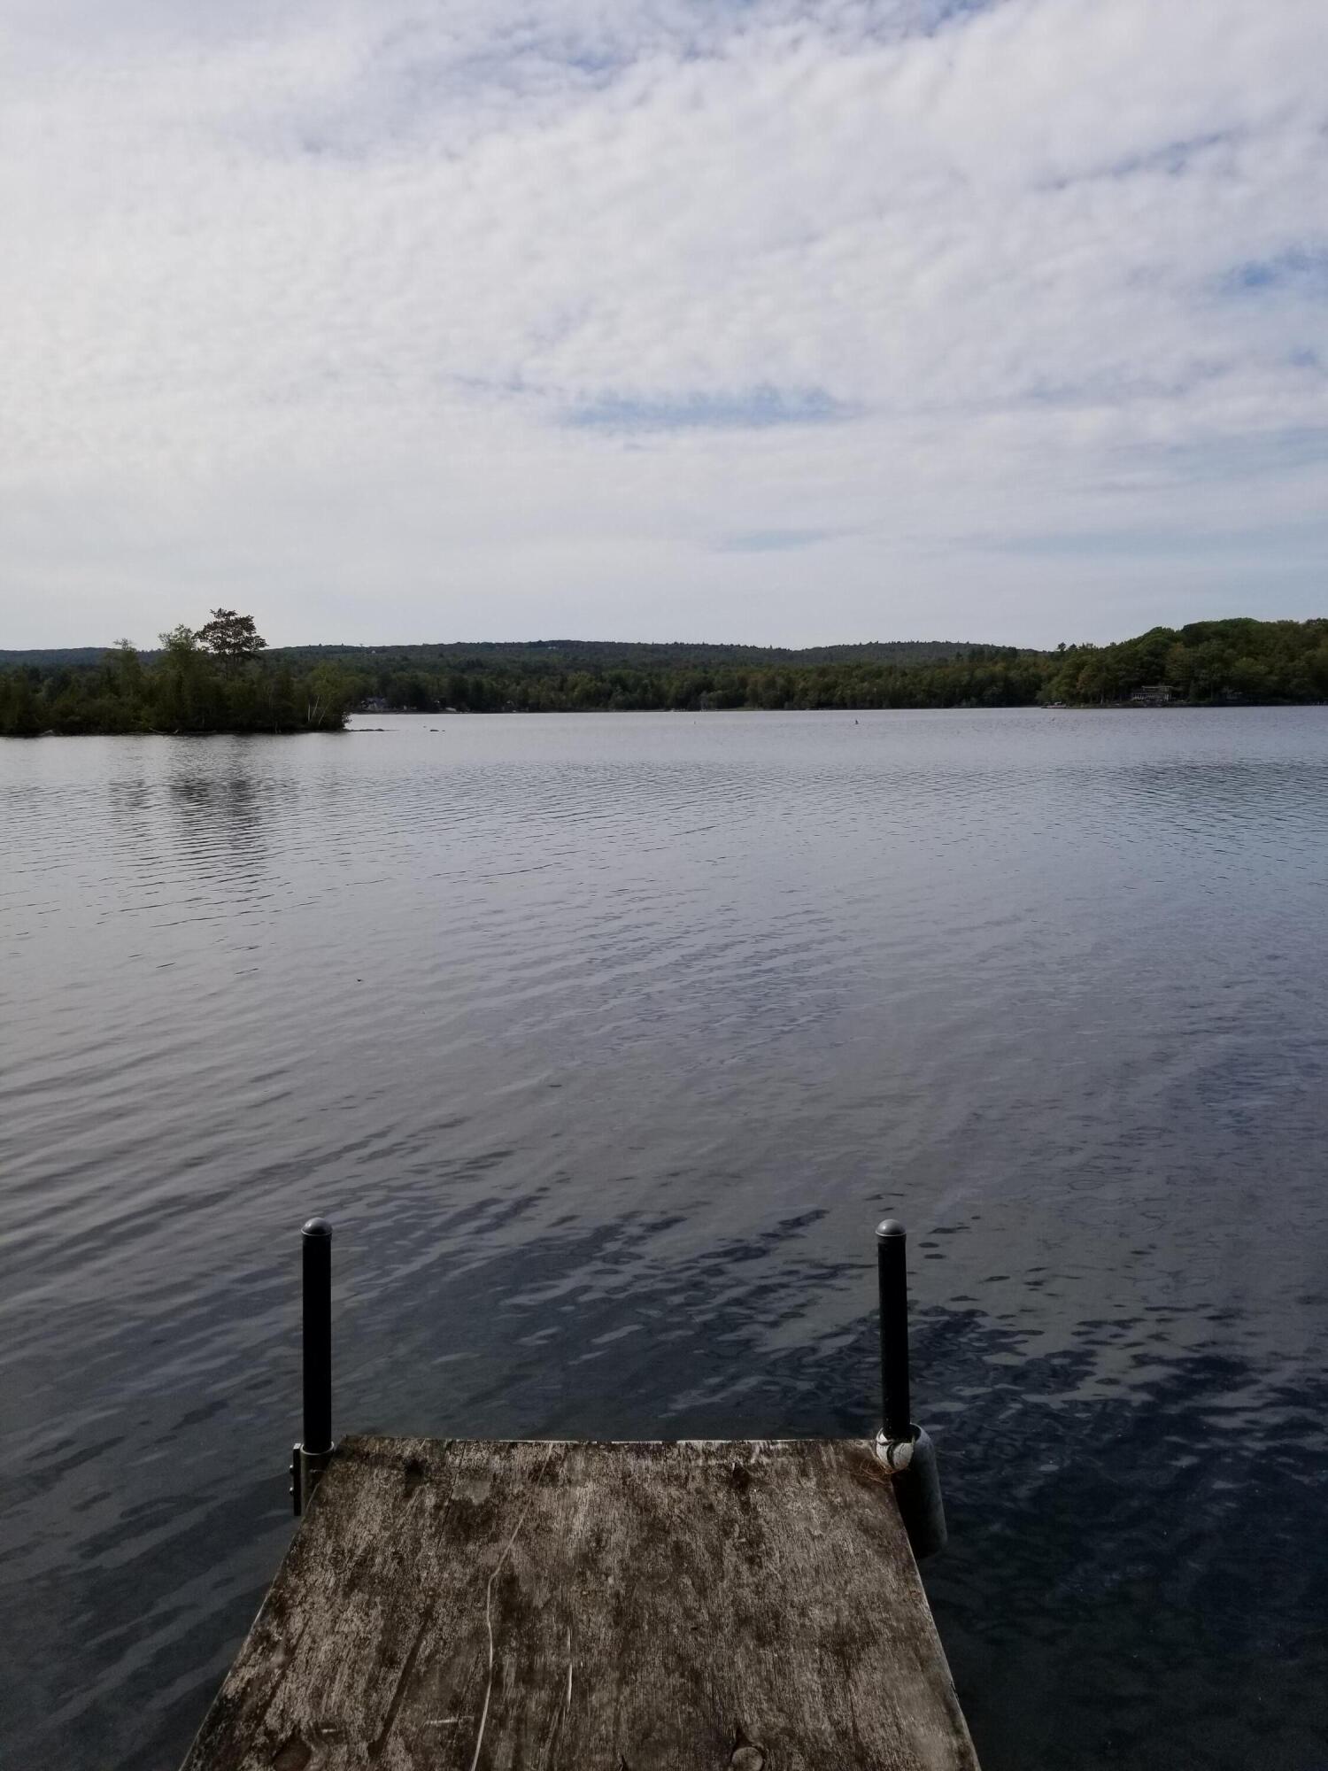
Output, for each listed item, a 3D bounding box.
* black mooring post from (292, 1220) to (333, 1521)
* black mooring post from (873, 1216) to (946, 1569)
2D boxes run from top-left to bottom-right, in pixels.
[{"bbox_3d":[-0.751,1.042,2.863,0.085,0.690,0.085,2,8,0],"label":"black mooring post"},{"bbox_3d":[0.533,1.085,2.869,0.140,0.795,0.120,-2,8,0],"label":"black mooring post"}]

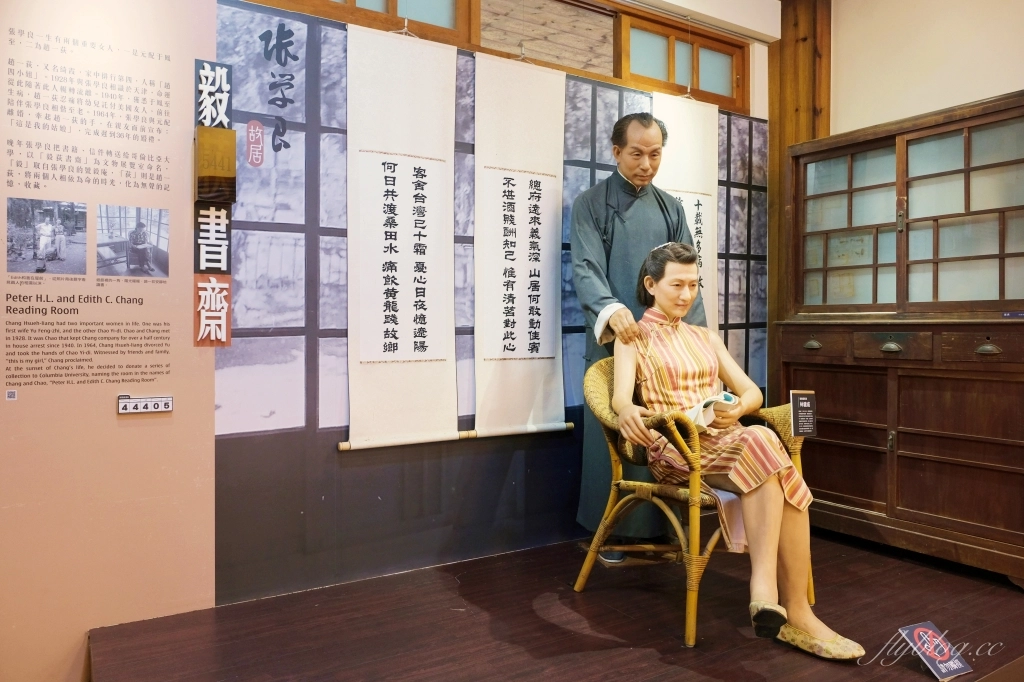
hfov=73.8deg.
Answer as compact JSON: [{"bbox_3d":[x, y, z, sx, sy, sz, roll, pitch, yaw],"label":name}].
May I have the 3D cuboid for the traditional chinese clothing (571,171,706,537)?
[{"bbox_3d":[0.480,0.038,2.629,0.597,1.356,0.425,0,1,-19],"label":"traditional chinese clothing"}]

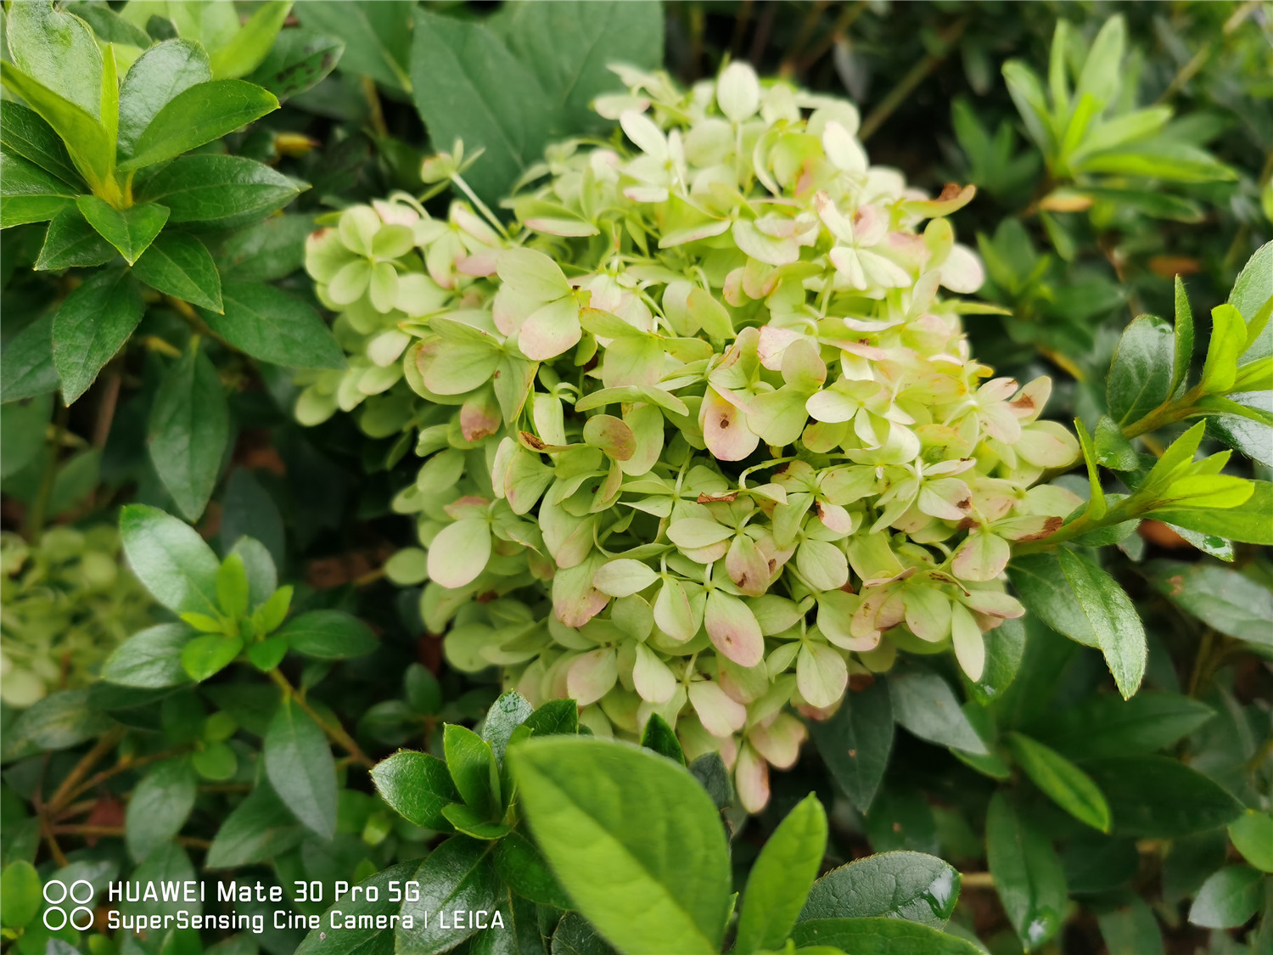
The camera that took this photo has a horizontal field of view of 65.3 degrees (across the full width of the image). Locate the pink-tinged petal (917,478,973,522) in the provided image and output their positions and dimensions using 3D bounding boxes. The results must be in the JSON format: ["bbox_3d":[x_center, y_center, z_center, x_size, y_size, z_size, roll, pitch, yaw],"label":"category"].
[{"bbox_3d":[0.088,0.006,0.285,0.016,0.006,0.013,24,81,1],"label":"pink-tinged petal"}]

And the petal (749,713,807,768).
[{"bbox_3d":[0.044,0.084,0.315,0.017,0.019,0.007,-22,8,-12],"label":"petal"}]

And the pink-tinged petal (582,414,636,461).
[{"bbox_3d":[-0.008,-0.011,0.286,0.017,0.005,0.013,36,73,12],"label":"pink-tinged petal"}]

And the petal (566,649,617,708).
[{"bbox_3d":[-0.012,0.055,0.275,0.013,0.004,0.018,37,91,11],"label":"petal"}]

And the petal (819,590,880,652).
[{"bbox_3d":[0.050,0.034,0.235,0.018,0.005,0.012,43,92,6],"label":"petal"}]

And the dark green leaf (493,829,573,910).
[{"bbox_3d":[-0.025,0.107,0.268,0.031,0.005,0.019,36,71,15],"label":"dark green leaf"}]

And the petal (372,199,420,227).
[{"bbox_3d":[-0.080,-0.087,0.330,0.016,0.006,0.018,-7,45,-7],"label":"petal"}]

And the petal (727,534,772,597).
[{"bbox_3d":[0.027,0.021,0.233,0.010,0.004,0.017,-14,55,1],"label":"petal"}]

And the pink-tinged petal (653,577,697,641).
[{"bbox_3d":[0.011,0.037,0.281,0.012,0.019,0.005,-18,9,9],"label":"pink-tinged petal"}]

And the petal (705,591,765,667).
[{"bbox_3d":[0.023,0.035,0.232,0.012,0.004,0.021,-28,62,-4],"label":"petal"}]

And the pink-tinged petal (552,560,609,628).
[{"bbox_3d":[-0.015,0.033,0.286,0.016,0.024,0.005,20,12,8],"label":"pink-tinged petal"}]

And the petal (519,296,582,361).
[{"bbox_3d":[-0.019,-0.036,0.238,0.015,0.004,0.020,31,75,1],"label":"petal"}]

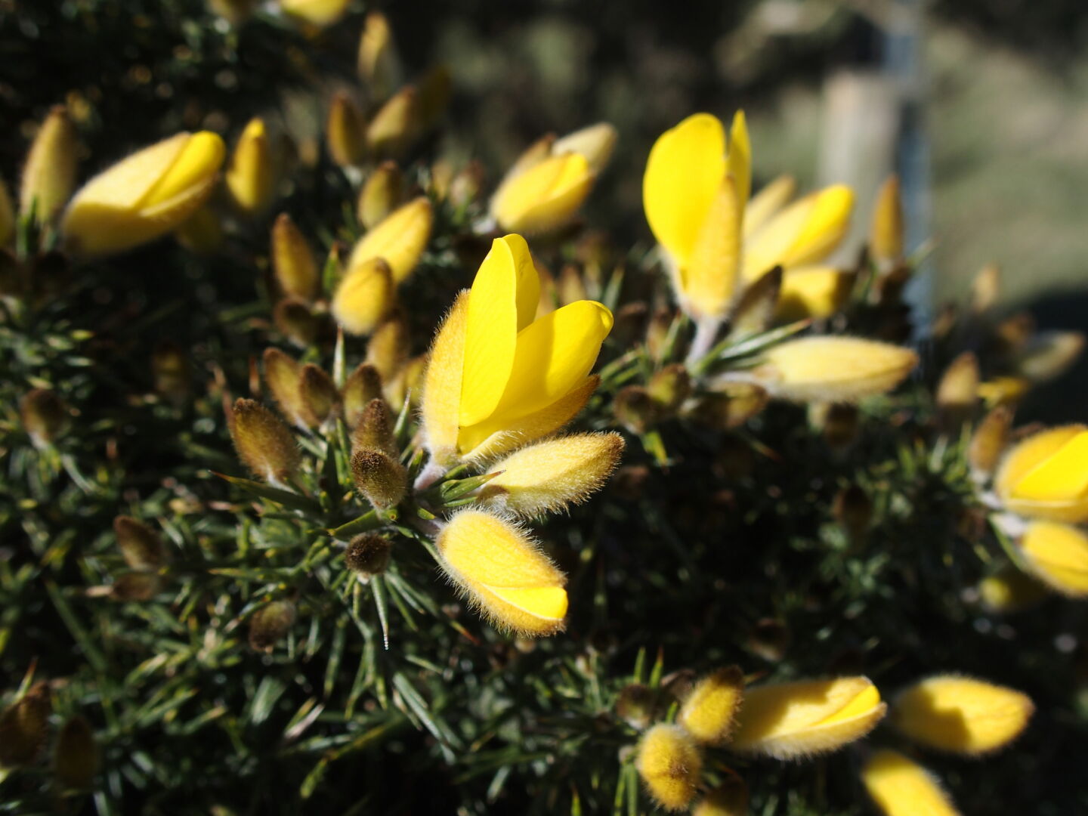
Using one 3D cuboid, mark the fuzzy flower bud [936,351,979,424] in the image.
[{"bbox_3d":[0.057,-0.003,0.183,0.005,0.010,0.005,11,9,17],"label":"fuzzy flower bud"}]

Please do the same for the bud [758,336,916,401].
[{"bbox_3d":[0.029,-0.004,0.128,0.015,0.006,0.006,-2,0,6],"label":"bud"}]

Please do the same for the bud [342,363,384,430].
[{"bbox_3d":[-0.017,-0.001,0.126,0.004,0.007,0.003,9,24,0],"label":"bud"}]

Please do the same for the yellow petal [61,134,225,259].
[{"bbox_3d":[-0.041,-0.022,0.134,0.017,0.007,0.007,-32,0,12],"label":"yellow petal"}]

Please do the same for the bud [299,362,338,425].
[{"bbox_3d":[-0.022,-0.001,0.127,0.003,0.007,0.003,-16,21,0],"label":"bud"}]

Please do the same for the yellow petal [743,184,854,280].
[{"bbox_3d":[0.027,-0.019,0.140,0.015,0.006,0.005,-39,0,0],"label":"yellow petal"}]

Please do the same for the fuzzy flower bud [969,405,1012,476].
[{"bbox_3d":[0.045,0.003,0.134,0.004,0.008,0.004,24,12,0],"label":"fuzzy flower bud"}]

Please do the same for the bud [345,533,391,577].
[{"bbox_3d":[-0.016,0.014,0.121,0.004,0.006,0.004,-2,63,6],"label":"bud"}]

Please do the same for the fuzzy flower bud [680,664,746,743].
[{"bbox_3d":[0.018,0.032,0.141,0.005,0.010,0.005,37,21,0],"label":"fuzzy flower bud"}]

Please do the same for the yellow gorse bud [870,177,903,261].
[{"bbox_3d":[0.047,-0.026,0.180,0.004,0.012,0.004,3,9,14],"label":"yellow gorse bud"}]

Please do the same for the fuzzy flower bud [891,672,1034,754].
[{"bbox_3d":[0.039,0.028,0.122,0.013,0.007,0.007,5,0,12],"label":"fuzzy flower bud"}]

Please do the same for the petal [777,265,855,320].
[{"bbox_3d":[0.030,-0.013,0.147,0.009,0.006,0.005,-9,0,18],"label":"petal"}]

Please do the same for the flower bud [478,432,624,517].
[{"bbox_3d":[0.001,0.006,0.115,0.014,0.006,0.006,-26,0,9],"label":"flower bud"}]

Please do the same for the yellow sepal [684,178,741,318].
[{"bbox_3d":[0.018,-0.017,0.138,0.005,0.015,0.005,12,3,0],"label":"yellow sepal"}]

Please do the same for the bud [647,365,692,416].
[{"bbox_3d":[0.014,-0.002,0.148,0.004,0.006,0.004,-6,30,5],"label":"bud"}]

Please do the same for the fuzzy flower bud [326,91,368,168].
[{"bbox_3d":[-0.026,-0.036,0.172,0.005,0.010,0.005,-8,9,0],"label":"fuzzy flower bud"}]

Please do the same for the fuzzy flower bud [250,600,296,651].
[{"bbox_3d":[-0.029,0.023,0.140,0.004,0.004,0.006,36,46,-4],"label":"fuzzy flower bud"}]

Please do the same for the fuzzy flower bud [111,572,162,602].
[{"bbox_3d":[-0.042,0.018,0.135,0.006,0.003,0.003,-9,0,-17],"label":"fuzzy flower bud"}]

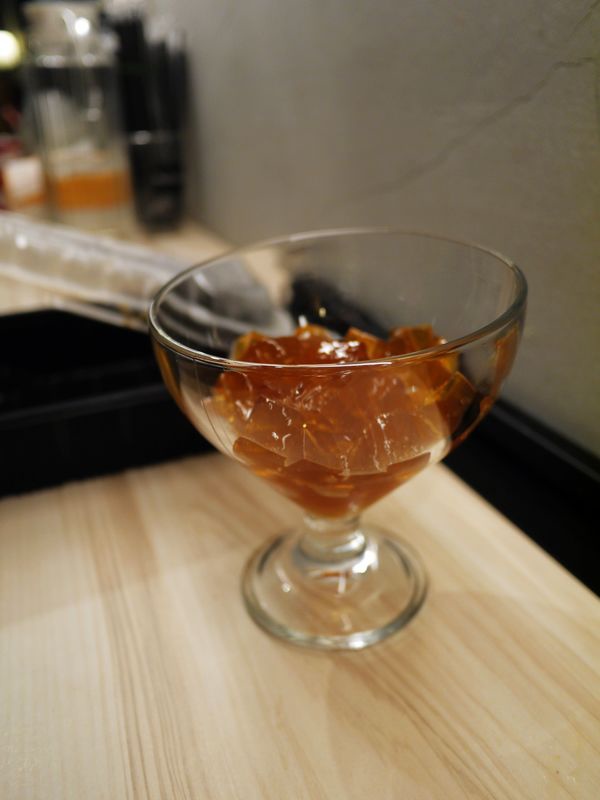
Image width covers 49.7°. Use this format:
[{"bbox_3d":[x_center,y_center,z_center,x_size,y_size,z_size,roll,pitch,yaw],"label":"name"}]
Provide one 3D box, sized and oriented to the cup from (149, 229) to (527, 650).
[{"bbox_3d":[0.010,0.015,0.193,0.097,0.102,0.097,-3,29,1],"label":"cup"}]

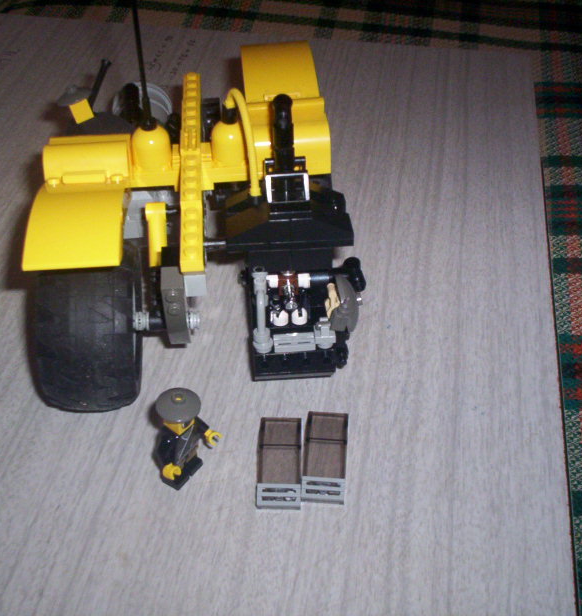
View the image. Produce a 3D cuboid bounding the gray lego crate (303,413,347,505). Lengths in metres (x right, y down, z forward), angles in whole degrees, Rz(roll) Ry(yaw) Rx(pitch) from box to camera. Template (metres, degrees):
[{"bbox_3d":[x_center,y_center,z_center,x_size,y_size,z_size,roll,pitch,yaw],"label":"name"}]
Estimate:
[{"bbox_3d":[0.013,0.057,0.341,0.016,0.014,0.032,3,41,4],"label":"gray lego crate"}]

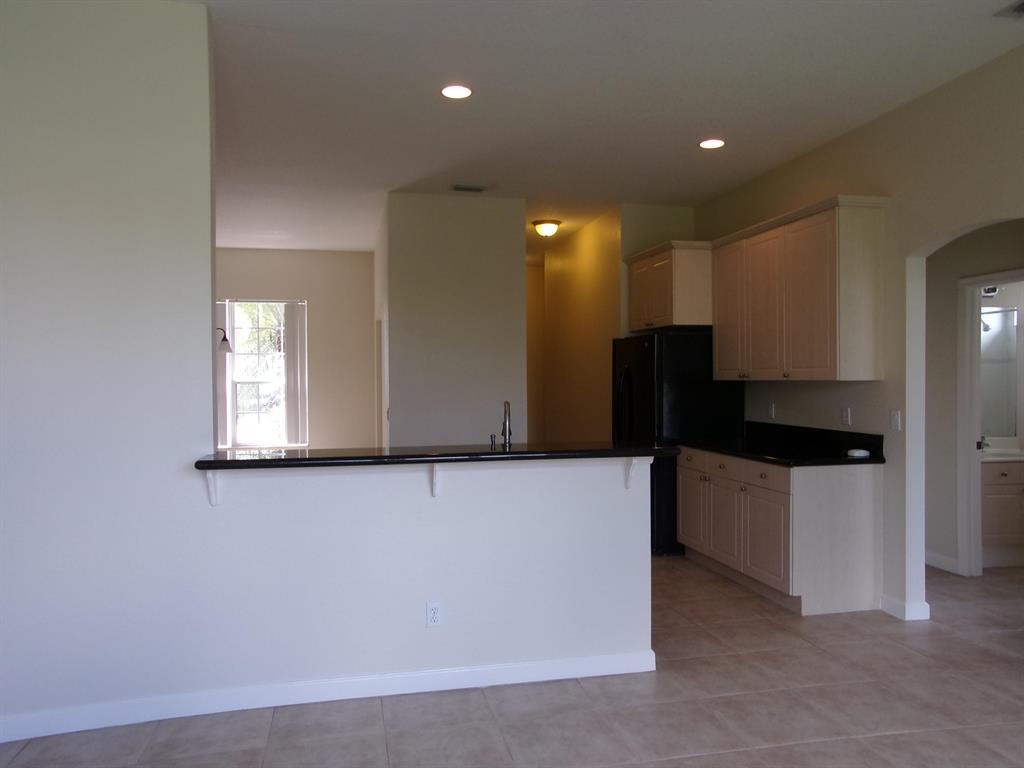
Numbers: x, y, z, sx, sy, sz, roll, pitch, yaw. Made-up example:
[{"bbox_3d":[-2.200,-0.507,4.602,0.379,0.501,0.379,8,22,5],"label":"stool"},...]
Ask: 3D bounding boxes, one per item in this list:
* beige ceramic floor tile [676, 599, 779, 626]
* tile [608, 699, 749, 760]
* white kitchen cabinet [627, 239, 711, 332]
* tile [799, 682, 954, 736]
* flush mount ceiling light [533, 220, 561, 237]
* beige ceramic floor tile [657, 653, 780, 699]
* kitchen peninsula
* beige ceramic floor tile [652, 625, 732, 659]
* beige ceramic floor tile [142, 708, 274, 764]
[{"bbox_3d":[1.272,1.392,4.365,0.450,0.012,0.450,0,0,-13],"label":"beige ceramic floor tile"},{"bbox_3d":[0.648,1.389,2.854,0.445,0.012,0.438,0,0,-12],"label":"tile"},{"bbox_3d":[1.514,-0.816,6.247,0.688,0.674,0.965,0,0,-12],"label":"white kitchen cabinet"},{"bbox_3d":[1.528,1.389,3.048,0.445,0.012,0.438,0,0,-12],"label":"tile"},{"bbox_3d":[0.361,-1.607,7.371,0.311,0.150,0.311,0,0,0],"label":"flush mount ceiling light"},{"bbox_3d":[0.992,1.390,3.384,0.445,0.012,0.438,0,0,-12],"label":"beige ceramic floor tile"},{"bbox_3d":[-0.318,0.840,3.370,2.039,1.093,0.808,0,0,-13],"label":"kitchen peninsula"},{"bbox_3d":[0.897,1.391,3.817,0.445,0.012,0.438,0,0,-12],"label":"beige ceramic floor tile"},{"bbox_3d":[-1.198,1.388,2.851,0.445,0.012,0.399,0,0,-12],"label":"beige ceramic floor tile"}]

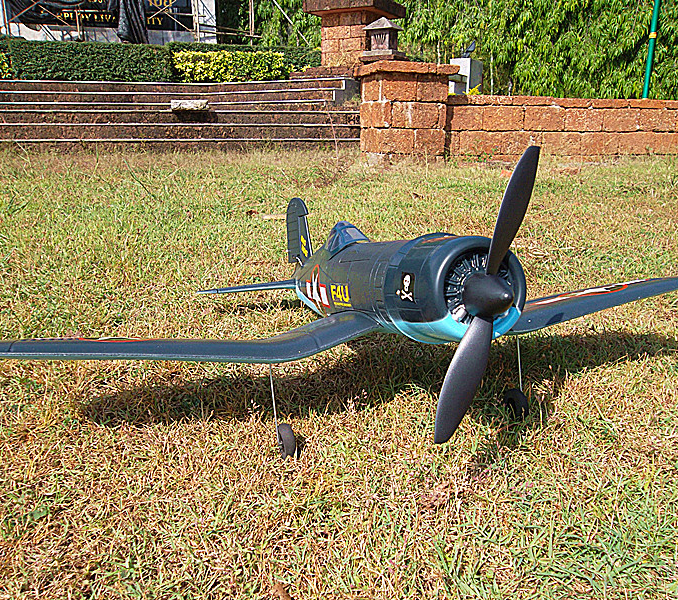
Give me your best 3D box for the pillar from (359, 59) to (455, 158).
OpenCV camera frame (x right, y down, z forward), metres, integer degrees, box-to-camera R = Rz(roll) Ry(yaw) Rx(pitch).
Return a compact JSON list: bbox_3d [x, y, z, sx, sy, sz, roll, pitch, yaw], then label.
[{"bbox_3d":[0.665,-1.945,6.454,0.800,0.890,0.800,-4,16,-15],"label":"pillar"}]

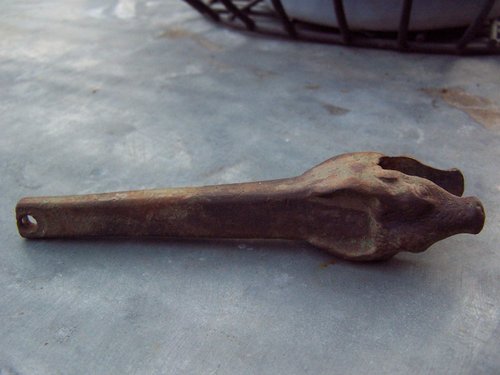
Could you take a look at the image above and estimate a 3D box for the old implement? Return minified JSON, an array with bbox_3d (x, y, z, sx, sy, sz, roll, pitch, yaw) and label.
[{"bbox_3d":[-0.001,0.008,0.232,0.185,0.032,0.031,2,31,3],"label":"old implement"}]

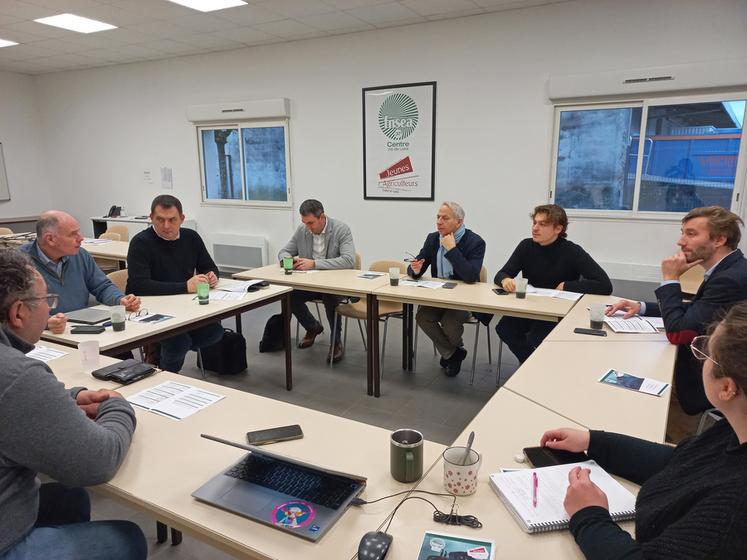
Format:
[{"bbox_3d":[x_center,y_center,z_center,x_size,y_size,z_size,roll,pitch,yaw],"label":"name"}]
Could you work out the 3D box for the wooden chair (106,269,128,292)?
[{"bbox_3d":[-1.625,0.350,3.959,0.510,0.800,0.480,6,13,27],"label":"wooden chair"}]

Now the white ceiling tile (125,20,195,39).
[{"bbox_3d":[-2.290,-2.751,5.951,0.600,0.020,0.600,6,13,27],"label":"white ceiling tile"}]

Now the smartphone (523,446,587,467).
[{"bbox_3d":[0.516,0.499,1.516,0.160,0.010,0.080,-1,12,-5],"label":"smartphone"}]

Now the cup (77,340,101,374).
[{"bbox_3d":[-1.157,0.310,2.194,0.077,0.118,0.077,0,12,0],"label":"cup"}]

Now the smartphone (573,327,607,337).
[{"bbox_3d":[1.049,0.250,2.602,0.150,0.009,0.075,6,13,30],"label":"smartphone"}]

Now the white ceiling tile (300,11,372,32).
[{"bbox_3d":[-0.442,-2.699,5.615,0.600,0.020,0.600,6,14,28],"label":"white ceiling tile"}]

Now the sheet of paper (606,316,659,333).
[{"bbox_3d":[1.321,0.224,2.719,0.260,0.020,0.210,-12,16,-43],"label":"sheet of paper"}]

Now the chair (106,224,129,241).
[{"bbox_3d":[-3.350,-0.245,6.749,0.470,0.800,0.520,6,14,28],"label":"chair"}]

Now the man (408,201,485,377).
[{"bbox_3d":[0.544,0.083,3.986,0.530,1.280,0.700,8,15,37],"label":"man"}]

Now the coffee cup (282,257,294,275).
[{"bbox_3d":[-0.653,-0.106,4.135,0.076,0.124,0.076,0,12,0],"label":"coffee cup"}]

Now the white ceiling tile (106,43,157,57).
[{"bbox_3d":[-3.052,-2.961,6.965,0.600,0.020,0.600,6,13,28],"label":"white ceiling tile"}]

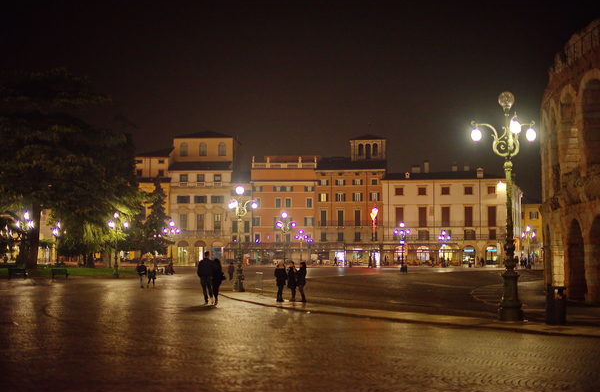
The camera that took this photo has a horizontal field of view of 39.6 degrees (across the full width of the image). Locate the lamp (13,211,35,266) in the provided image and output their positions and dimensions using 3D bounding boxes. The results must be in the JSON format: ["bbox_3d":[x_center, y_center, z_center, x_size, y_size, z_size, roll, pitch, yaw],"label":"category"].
[{"bbox_3d":[-27.591,4.735,83.849,1.750,6.200,1.750,0,-4,0],"label":"lamp"}]

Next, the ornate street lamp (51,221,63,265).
[{"bbox_3d":[-30.851,6.363,106.696,1.650,6.200,1.650,0,-4,0],"label":"ornate street lamp"}]

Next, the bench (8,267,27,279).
[{"bbox_3d":[-26.086,7.237,77.033,1.600,0.850,0.650,1,-5,-11],"label":"bench"}]

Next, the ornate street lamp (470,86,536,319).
[{"bbox_3d":[5.518,0.244,22.563,1.780,6.200,1.750,0,-4,0],"label":"ornate street lamp"}]

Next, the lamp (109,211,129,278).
[{"bbox_3d":[-17.181,4.691,79.123,1.750,6.200,1.750,0,-4,0],"label":"lamp"}]

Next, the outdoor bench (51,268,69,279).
[{"bbox_3d":[-22.177,7.218,77.033,1.500,0.850,0.650,1,-5,-11],"label":"outdoor bench"}]

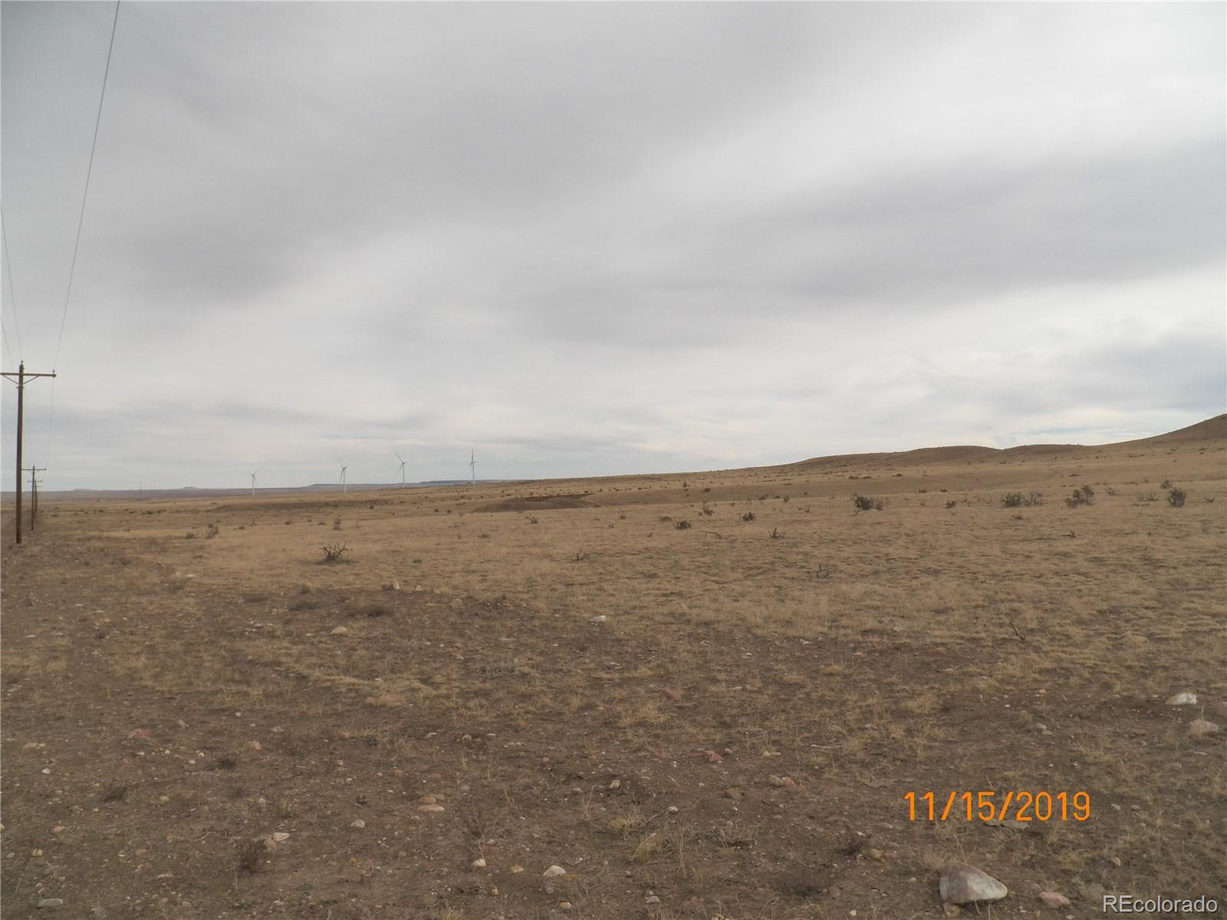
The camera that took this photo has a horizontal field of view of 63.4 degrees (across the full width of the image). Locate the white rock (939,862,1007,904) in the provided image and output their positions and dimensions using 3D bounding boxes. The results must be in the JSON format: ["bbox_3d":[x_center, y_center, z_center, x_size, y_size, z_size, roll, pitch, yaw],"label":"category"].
[{"bbox_3d":[1.396,1.642,3.850,0.245,0.125,0.190,-1,-2,20],"label":"white rock"}]

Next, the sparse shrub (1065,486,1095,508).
[{"bbox_3d":[21.636,1.710,46.000,1.246,1.066,1.150,-1,-2,25],"label":"sparse shrub"}]

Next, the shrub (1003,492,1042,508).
[{"bbox_3d":[19.360,1.861,47.000,1.762,0.772,1.300,-1,-2,22],"label":"shrub"}]

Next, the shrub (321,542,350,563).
[{"bbox_3d":[-7.154,2.377,25.500,0.711,0.542,0.700,1,-2,-16],"label":"shrub"}]

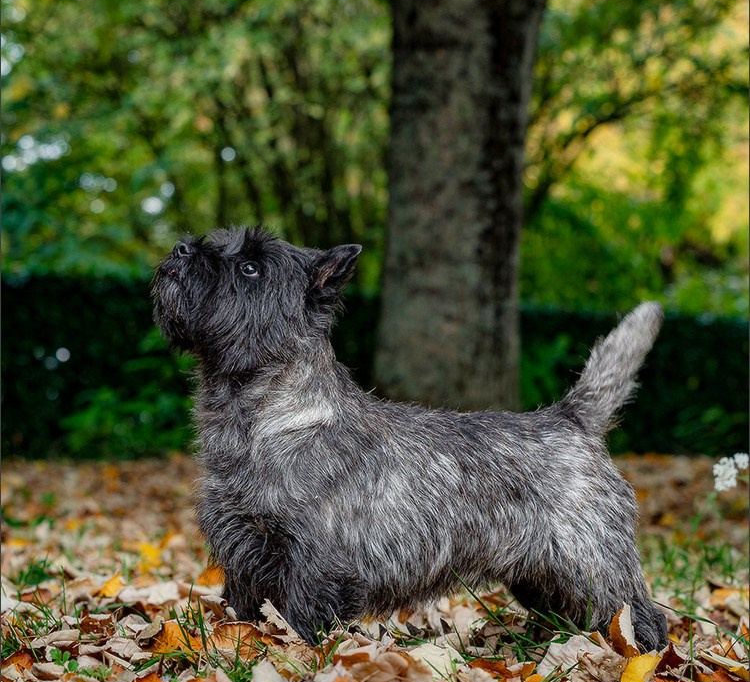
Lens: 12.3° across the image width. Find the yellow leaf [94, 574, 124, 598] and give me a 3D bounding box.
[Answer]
[{"bbox_3d":[-0.322,0.296,4.200,0.036,0.028,0.030,0,0,0],"label":"yellow leaf"}]

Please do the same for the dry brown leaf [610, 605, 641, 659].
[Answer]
[{"bbox_3d":[0.244,0.283,3.390,0.031,0.053,0.022,0,0,0],"label":"dry brown leaf"}]

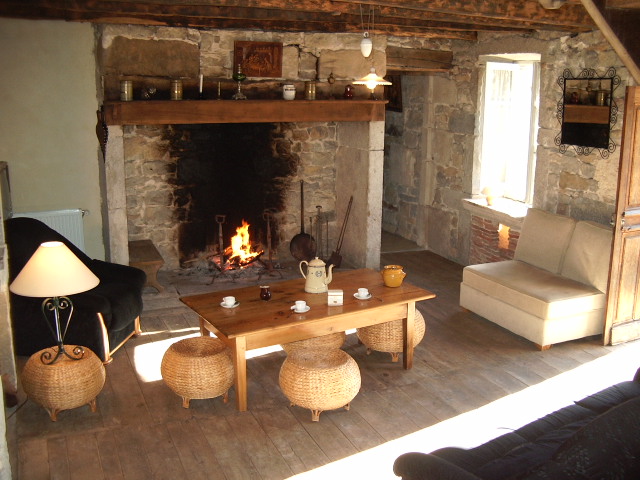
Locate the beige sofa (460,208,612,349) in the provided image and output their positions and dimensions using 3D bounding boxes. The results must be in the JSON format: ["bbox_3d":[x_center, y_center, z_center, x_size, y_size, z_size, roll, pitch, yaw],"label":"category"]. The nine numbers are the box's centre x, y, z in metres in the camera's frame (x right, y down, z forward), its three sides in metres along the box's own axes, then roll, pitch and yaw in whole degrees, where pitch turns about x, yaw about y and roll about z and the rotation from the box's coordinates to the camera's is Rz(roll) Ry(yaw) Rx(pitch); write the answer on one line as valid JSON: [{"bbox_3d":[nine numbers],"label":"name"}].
[{"bbox_3d":[1.878,0.283,5.953,0.853,0.881,1.061,-6,14,-24],"label":"beige sofa"}]

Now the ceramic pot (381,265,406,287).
[{"bbox_3d":[0.537,0.262,5.171,0.185,0.146,0.151,-1,13,-6],"label":"ceramic pot"}]

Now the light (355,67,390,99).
[{"bbox_3d":[0.368,-1.115,4.951,0.278,0.203,0.278,0,13,0],"label":"light"}]

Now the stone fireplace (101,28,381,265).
[{"bbox_3d":[-0.732,-0.816,7.072,2.740,2.493,0.629,-5,14,-21],"label":"stone fireplace"}]

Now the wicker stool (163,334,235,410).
[{"bbox_3d":[-0.774,0.857,4.560,0.505,0.350,0.505,0,13,0],"label":"wicker stool"}]

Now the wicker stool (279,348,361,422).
[{"bbox_3d":[0.003,0.897,4.405,0.505,0.350,0.505,0,13,0],"label":"wicker stool"}]

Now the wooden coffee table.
[{"bbox_3d":[-0.079,0.672,4.932,1.566,0.554,0.852,-7,15,-30],"label":"wooden coffee table"}]

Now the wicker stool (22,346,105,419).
[{"bbox_3d":[-1.595,0.888,4.399,0.505,0.350,0.505,0,13,0],"label":"wicker stool"}]

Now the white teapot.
[{"bbox_3d":[-0.017,0.238,5.054,0.257,0.238,0.170,-2,13,-10],"label":"white teapot"}]

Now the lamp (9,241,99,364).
[{"bbox_3d":[-1.598,0.378,4.284,0.524,0.714,0.524,0,13,0],"label":"lamp"}]

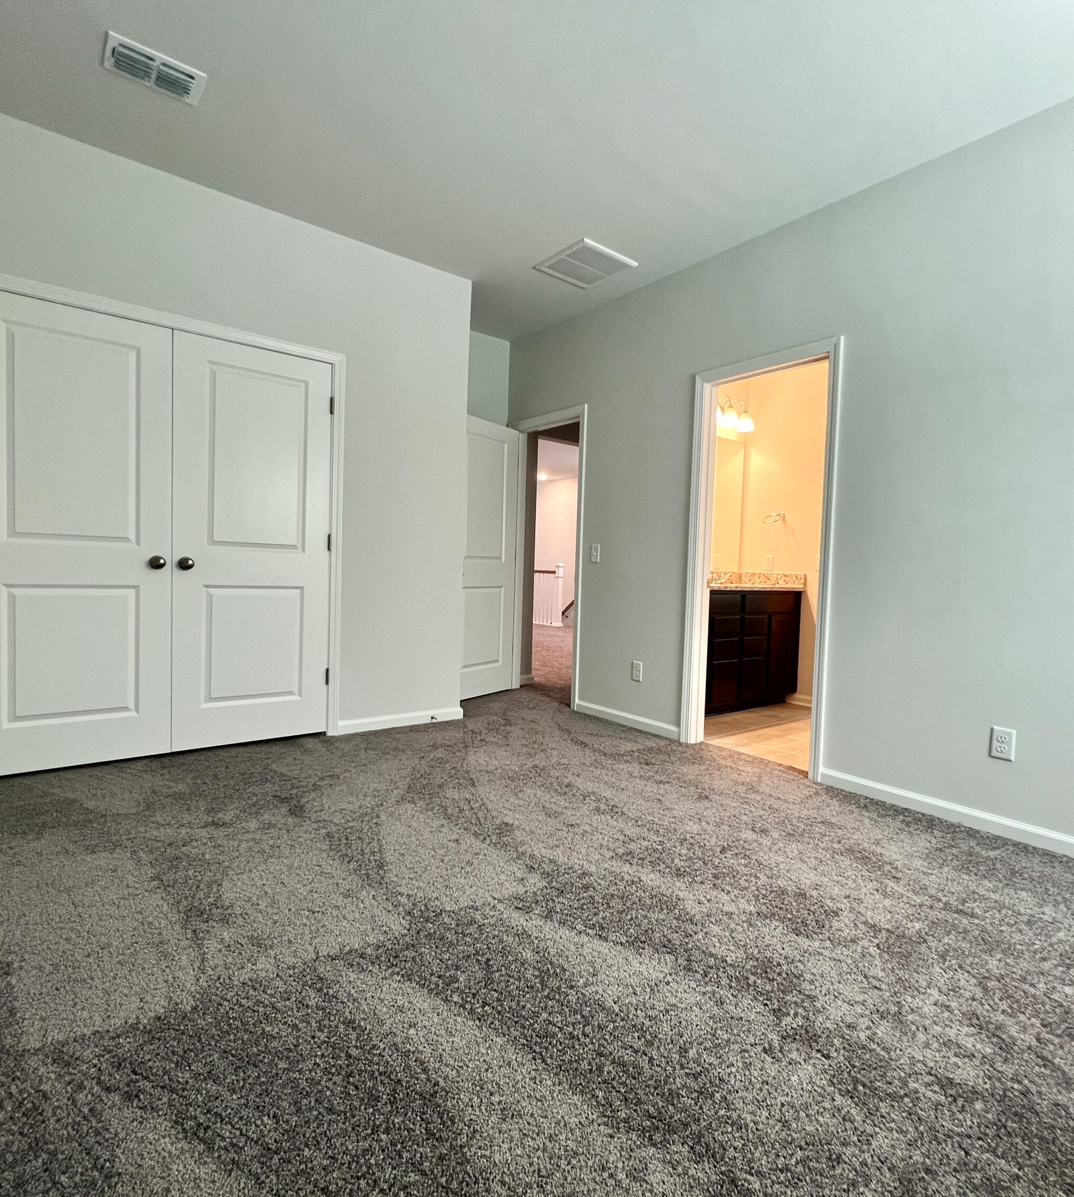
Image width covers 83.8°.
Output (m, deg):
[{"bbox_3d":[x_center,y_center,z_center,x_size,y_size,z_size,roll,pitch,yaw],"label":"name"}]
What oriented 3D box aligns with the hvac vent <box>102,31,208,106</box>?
[{"bbox_3d":[-1.413,-1.935,2.217,0.305,0.022,0.195,0,3,-36],"label":"hvac vent"}]

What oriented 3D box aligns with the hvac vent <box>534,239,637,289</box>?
[{"bbox_3d":[0.286,-1.939,3.521,0.425,0.025,0.425,0,3,-36],"label":"hvac vent"}]

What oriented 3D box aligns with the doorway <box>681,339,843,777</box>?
[{"bbox_3d":[1.171,-0.198,3.196,0.103,2.128,0.825,0,3,-40],"label":"doorway"}]

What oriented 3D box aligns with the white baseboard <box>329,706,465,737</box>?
[{"bbox_3d":[-0.799,0.743,3.638,0.795,0.084,0.018,0,3,-36],"label":"white baseboard"}]

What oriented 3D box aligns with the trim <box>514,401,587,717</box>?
[{"bbox_3d":[0.083,-0.283,4.512,0.128,2.110,0.835,0,3,-40],"label":"trim"}]

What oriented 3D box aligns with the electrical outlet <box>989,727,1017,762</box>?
[{"bbox_3d":[1.830,0.574,2.356,0.012,0.115,0.075,0,3,-40],"label":"electrical outlet"}]

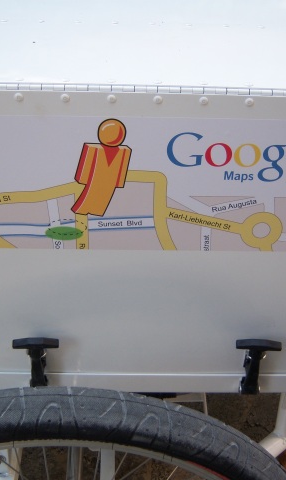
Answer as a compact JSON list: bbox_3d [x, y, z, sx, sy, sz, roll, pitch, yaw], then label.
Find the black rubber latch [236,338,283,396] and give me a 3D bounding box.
[{"bbox_3d":[0.155,0.175,0.932,0.063,0.105,0.035,1,33,-2],"label":"black rubber latch"}]

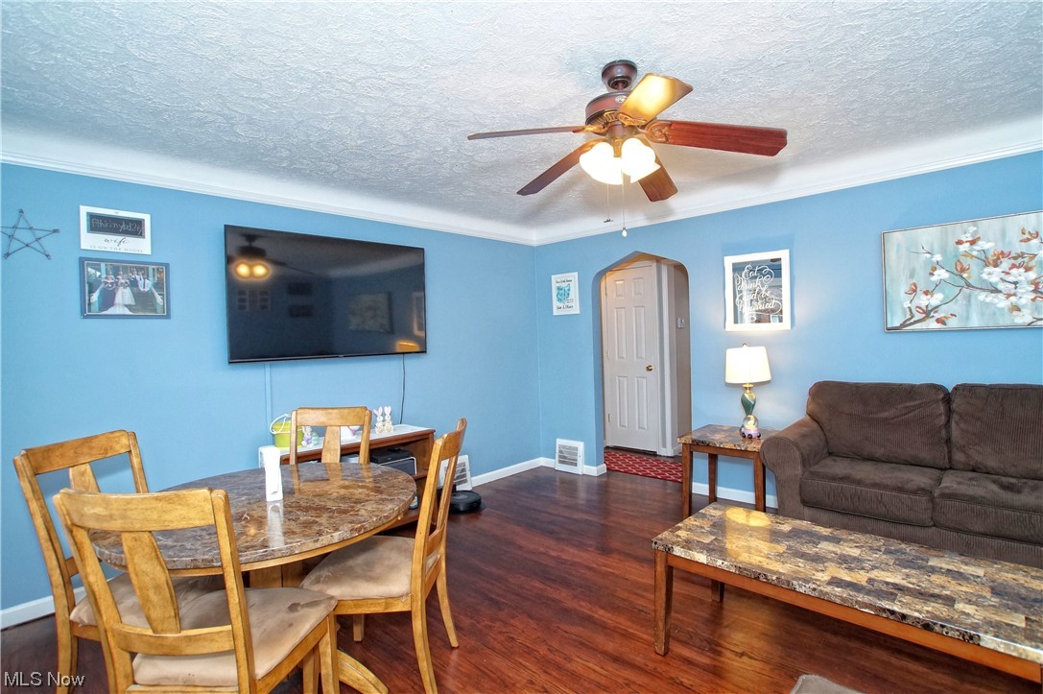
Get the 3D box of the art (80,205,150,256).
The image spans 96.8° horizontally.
[{"bbox_3d":[-2.125,-0.606,2.435,0.279,0.217,0.020,-3,1,-43],"label":"art"}]

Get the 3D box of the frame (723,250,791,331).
[{"bbox_3d":[1.692,-0.392,3.327,0.427,0.549,0.030,-1,1,39],"label":"frame"}]

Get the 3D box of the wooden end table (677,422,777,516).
[{"bbox_3d":[1.438,0.880,3.106,0.555,0.570,0.560,-1,1,42],"label":"wooden end table"}]

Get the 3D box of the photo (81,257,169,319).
[{"bbox_3d":[-2.091,-0.302,2.459,0.357,0.307,0.025,-3,1,-43],"label":"photo"}]

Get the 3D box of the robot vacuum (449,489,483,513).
[{"bbox_3d":[-0.477,1.172,3.574,0.335,0.090,0.335,-2,1,0],"label":"robot vacuum"}]

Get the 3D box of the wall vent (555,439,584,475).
[{"bbox_3d":[0.463,1.025,4.362,0.288,0.302,0.050,-1,1,39],"label":"wall vent"}]

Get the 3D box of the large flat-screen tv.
[{"bbox_3d":[-1.261,-0.334,3.190,1.326,0.813,0.070,-3,1,-43],"label":"large flat-screen tv"}]

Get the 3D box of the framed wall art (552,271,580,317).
[{"bbox_3d":[0.422,-0.496,4.351,0.290,0.380,0.020,-1,1,39],"label":"framed wall art"}]

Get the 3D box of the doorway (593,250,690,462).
[{"bbox_3d":[1.054,0.178,3.996,0.864,1.969,0.200,-1,1,39],"label":"doorway"}]

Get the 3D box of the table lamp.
[{"bbox_3d":[1.567,0.284,3.180,0.320,0.610,0.320,-1,1,42],"label":"table lamp"}]

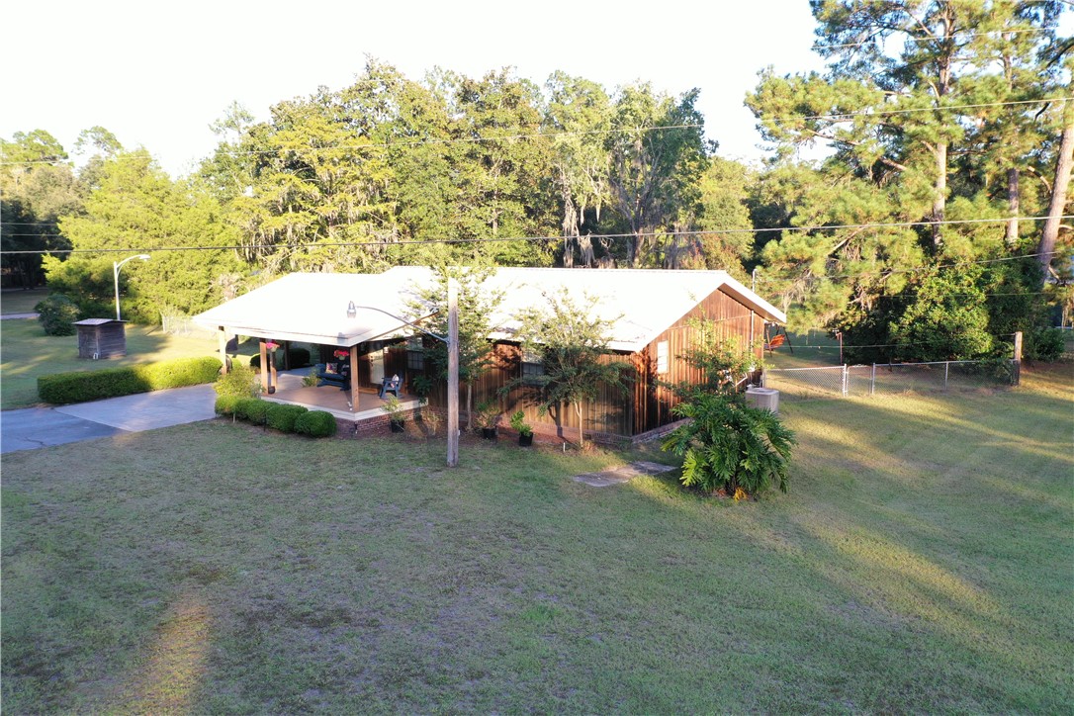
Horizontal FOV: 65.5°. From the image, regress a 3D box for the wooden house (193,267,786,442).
[{"bbox_3d":[-3.658,-1.057,32.382,22.269,4.793,13.268,6,10,38],"label":"wooden house"}]

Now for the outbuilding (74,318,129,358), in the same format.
[{"bbox_3d":[-22.823,-1.057,43.831,2.050,1.980,1.800,4,9,30],"label":"outbuilding"}]

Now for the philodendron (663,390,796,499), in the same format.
[{"bbox_3d":[4.423,1.939,19.135,2.900,2.270,2.750,1,8,13],"label":"philodendron"}]

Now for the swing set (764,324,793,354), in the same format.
[{"bbox_3d":[12.082,-1.120,43.178,1.400,1.900,2.300,6,10,38],"label":"swing set"}]

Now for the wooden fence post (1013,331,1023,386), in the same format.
[{"bbox_3d":[19.526,0.026,33.765,0.260,2.220,0.260,6,10,38],"label":"wooden fence post"}]

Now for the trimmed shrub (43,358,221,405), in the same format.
[{"bbox_3d":[-16.047,0.866,33.201,1.261,0.900,6.609,6,10,38],"label":"trimmed shrub"}]

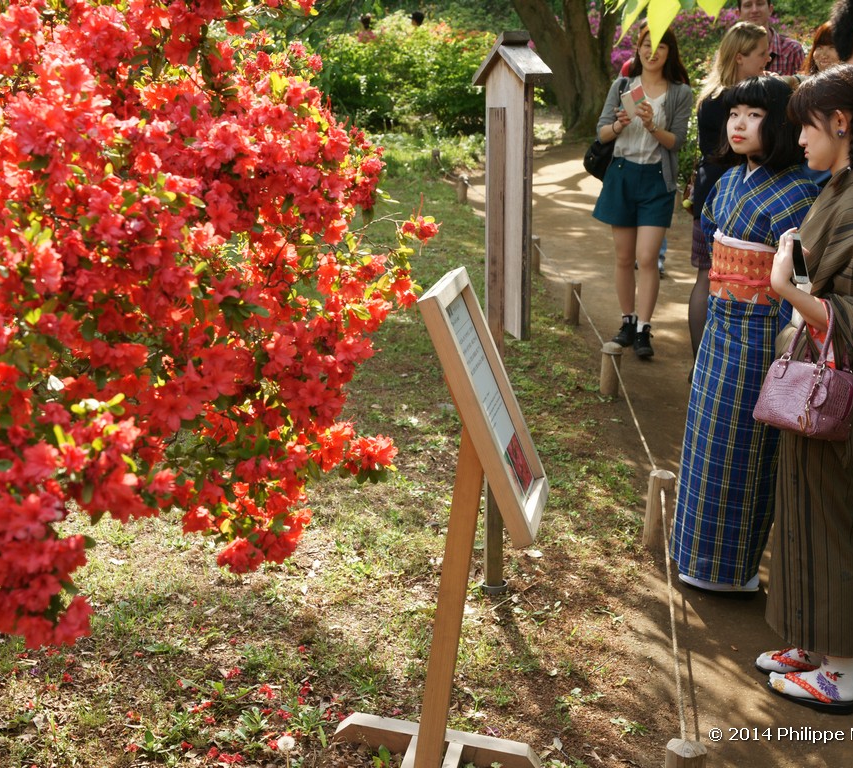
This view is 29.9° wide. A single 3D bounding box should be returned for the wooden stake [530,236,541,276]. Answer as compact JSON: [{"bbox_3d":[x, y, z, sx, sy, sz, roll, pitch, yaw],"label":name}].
[{"bbox_3d":[0.700,-0.825,10.299,0.080,0.240,0.080,0,14,0],"label":"wooden stake"}]

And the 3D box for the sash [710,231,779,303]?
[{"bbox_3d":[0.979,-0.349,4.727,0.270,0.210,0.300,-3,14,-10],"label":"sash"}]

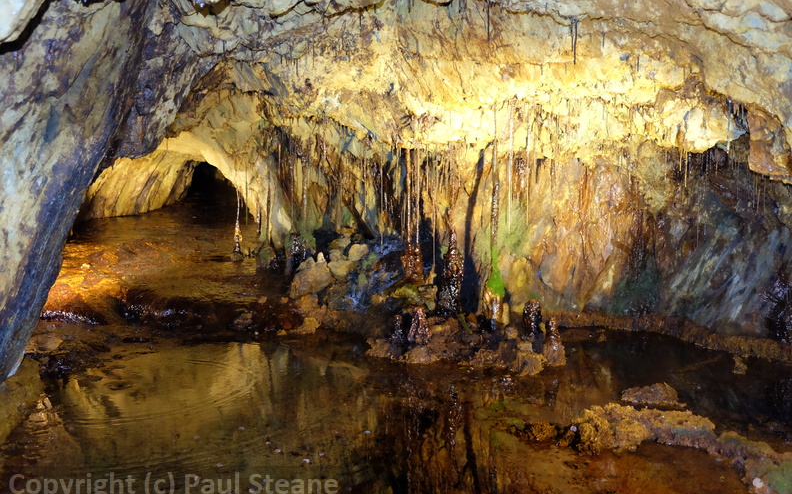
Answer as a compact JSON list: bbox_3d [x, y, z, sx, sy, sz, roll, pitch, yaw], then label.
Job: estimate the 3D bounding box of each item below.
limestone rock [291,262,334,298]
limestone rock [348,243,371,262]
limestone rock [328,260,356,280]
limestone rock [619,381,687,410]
[{"bbox_3d":[-0.748,0.286,6.075,0.360,0.290,0.270,0,6,0],"label":"limestone rock"},{"bbox_3d":[-0.353,0.051,6.455,0.215,0.150,0.170,0,6,0],"label":"limestone rock"},{"bbox_3d":[-0.488,0.205,6.248,0.250,0.165,0.200,0,6,0],"label":"limestone rock"},{"bbox_3d":[1.395,0.806,3.716,0.335,0.105,0.220,1,6,12],"label":"limestone rock"}]

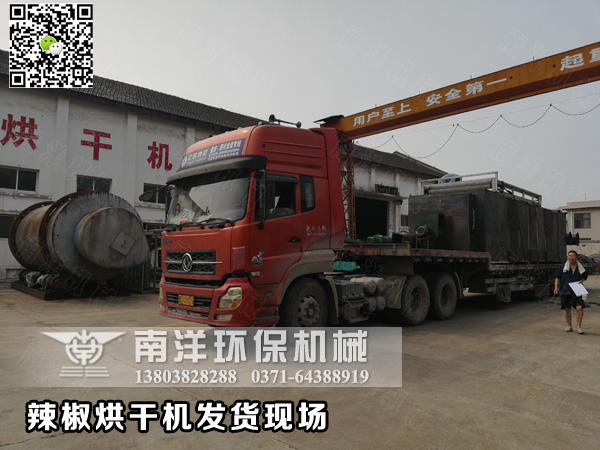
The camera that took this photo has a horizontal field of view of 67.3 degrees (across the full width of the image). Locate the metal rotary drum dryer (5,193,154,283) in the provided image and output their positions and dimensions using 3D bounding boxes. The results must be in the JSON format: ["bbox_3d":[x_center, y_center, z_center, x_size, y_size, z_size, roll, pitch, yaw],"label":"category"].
[{"bbox_3d":[-8.254,0.694,16.386,3.040,3.500,7.000,5,-5,-43],"label":"metal rotary drum dryer"}]

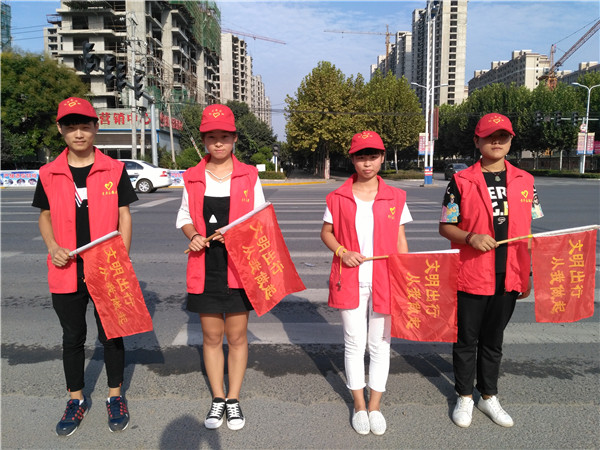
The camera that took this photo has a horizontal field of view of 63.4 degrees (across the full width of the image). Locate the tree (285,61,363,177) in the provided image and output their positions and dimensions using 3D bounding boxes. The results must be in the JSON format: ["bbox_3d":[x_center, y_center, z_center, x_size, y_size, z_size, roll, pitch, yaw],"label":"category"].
[{"bbox_3d":[1.600,-6.797,31.373,5.000,7.800,4.800,0,8,0],"label":"tree"}]

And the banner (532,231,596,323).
[{"bbox_3d":[1.310,0.249,2.410,0.315,0.440,0.060,1,7,7],"label":"banner"}]

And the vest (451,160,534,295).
[{"bbox_3d":[1.033,0.013,2.622,0.371,0.715,0.280,1,7,9],"label":"vest"}]

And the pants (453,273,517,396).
[{"bbox_3d":[1.000,0.574,2.661,0.340,0.780,0.240,0,8,2],"label":"pants"}]

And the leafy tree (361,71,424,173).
[{"bbox_3d":[9.055,-10.024,47.000,6.000,9.800,6.000,0,8,0],"label":"leafy tree"}]

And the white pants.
[{"bbox_3d":[0.355,0.582,2.601,0.300,0.680,0.220,1,8,5],"label":"white pants"}]

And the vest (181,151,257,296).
[{"bbox_3d":[-0.422,-0.008,2.621,0.389,0.735,0.250,0,7,-6],"label":"vest"}]

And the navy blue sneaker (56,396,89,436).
[{"bbox_3d":[-1.222,1.013,2.623,0.110,0.115,0.285,0,8,0],"label":"navy blue sneaker"}]

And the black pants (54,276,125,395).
[{"bbox_3d":[-1.158,0.558,2.678,0.345,0.685,0.260,-2,8,-14],"label":"black pants"}]

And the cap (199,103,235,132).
[{"bbox_3d":[-0.405,-0.537,2.410,0.178,0.140,0.260,-1,18,-5],"label":"cap"}]

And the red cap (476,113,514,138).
[{"bbox_3d":[1.005,-0.514,2.514,0.182,0.132,0.260,2,8,16],"label":"red cap"}]

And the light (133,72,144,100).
[{"bbox_3d":[-9.046,-7.718,27.300,0.450,1.360,0.460,0,8,0],"label":"light"}]

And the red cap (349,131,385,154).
[{"bbox_3d":[0.344,-0.425,2.511,0.175,0.128,0.250,2,8,15],"label":"red cap"}]

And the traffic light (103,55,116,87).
[{"bbox_3d":[-8.574,-6.972,21.900,0.450,1.400,0.480,1,8,6],"label":"traffic light"}]

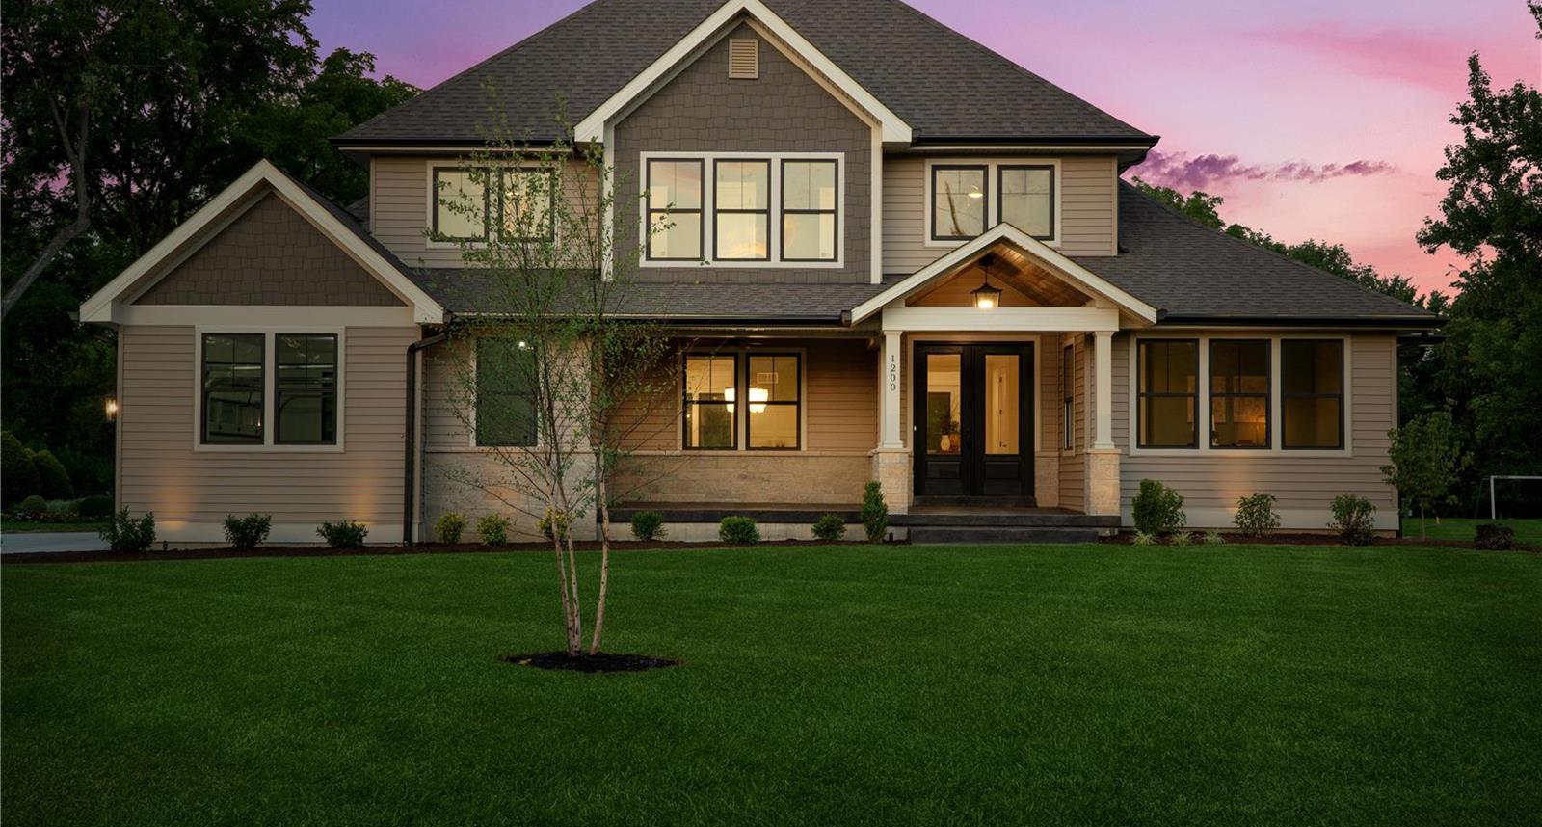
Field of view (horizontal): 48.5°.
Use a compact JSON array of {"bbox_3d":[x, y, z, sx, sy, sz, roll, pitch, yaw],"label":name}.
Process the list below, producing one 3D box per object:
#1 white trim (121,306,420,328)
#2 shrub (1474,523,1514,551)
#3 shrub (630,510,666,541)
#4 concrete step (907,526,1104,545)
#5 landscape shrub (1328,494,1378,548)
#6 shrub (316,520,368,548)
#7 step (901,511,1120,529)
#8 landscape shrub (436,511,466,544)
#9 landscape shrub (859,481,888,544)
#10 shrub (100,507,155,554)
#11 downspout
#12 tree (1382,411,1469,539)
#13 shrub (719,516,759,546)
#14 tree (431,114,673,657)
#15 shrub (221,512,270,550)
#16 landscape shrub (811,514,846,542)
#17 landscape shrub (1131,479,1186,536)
[{"bbox_3d":[-7.236,-1.401,24.660,4.342,0.285,0.040,0,-2,0],"label":"white trim"},{"bbox_3d":[10.002,1.712,23.700,0.550,0.375,0.520,0,-1,1],"label":"shrub"},{"bbox_3d":[-1.775,1.627,24.800,0.480,0.448,0.460,0,-2,0],"label":"shrub"},{"bbox_3d":[3.238,1.718,24.025,2.590,0.177,0.650,0,-2,0],"label":"concrete step"},{"bbox_3d":[8.137,1.482,23.950,0.691,0.741,0.650,0,-1,1],"label":"landscape shrub"},{"bbox_3d":[-5.985,1.683,23.900,0.706,0.391,0.660,0,-2,0],"label":"shrub"},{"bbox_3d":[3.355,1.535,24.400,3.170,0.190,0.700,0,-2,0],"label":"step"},{"bbox_3d":[-4.519,1.625,24.200,0.440,0.450,0.440,0,-2,0],"label":"landscape shrub"},{"bbox_3d":[1.461,1.382,24.150,0.391,0.879,0.400,0,-2,0],"label":"landscape shrub"},{"bbox_3d":[-9.015,1.645,24.000,0.740,0.640,0.700,0,-2,0],"label":"shrub"},{"bbox_3d":[-4.946,0.344,24.500,0.638,3.083,0.220,0,-1,1],"label":"downspout"},{"bbox_3d":[9.375,0.883,24.500,1.224,1.834,1.200,0,-1,1],"label":"tree"},{"bbox_3d":[-0.451,1.675,24.450,0.576,0.411,0.550,0,-2,0],"label":"shrub"},{"bbox_3d":[-1.400,-0.186,11.000,1.500,3.520,1.400,0,-2,0],"label":"tree"},{"bbox_3d":[-7.359,1.648,24.050,0.680,0.510,0.620,0,-2,0],"label":"shrub"},{"bbox_3d":[0.837,1.648,24.800,0.506,0.401,0.480,0,-1,1],"label":"landscape shrub"},{"bbox_3d":[5.481,1.327,24.200,0.766,0.817,0.680,0,-1,1],"label":"landscape shrub"}]

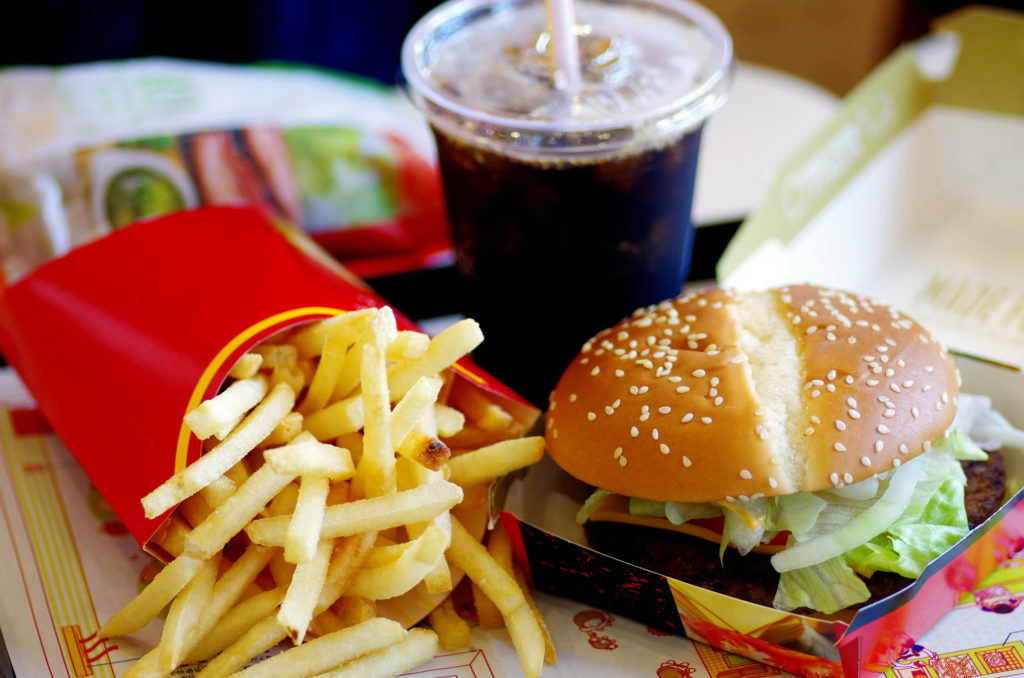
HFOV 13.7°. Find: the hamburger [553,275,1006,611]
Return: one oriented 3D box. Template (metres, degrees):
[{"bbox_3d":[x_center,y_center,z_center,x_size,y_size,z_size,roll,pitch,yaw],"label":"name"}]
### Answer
[{"bbox_3d":[0.070,0.024,1.120,0.119,0.067,0.115,-2,31,0],"label":"hamburger"}]

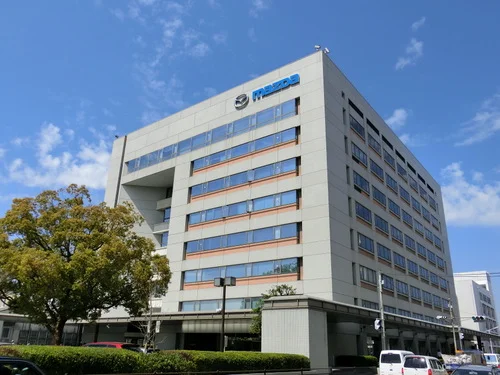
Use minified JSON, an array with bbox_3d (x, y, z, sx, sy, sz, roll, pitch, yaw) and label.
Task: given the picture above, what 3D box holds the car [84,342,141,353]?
[{"bbox_3d":[-8.484,10.186,25.085,4.500,1.670,1.820,-14,-26,35],"label":"car"}]

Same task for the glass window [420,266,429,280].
[{"bbox_3d":[28.789,14.200,68.916,0.150,1.690,4.980,-14,-26,35],"label":"glass window"}]

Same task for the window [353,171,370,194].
[{"bbox_3d":[13.704,-0.490,51.282,0.180,1.682,4.676,-14,-26,35],"label":"window"}]

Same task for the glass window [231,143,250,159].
[{"bbox_3d":[-1.239,-4.488,52.546,2.774,1.409,0.200,-14,-26,35],"label":"glass window"}]

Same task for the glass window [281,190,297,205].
[{"bbox_3d":[4.253,1.222,45.695,1.901,1.451,0.200,-14,-26,35],"label":"glass window"}]

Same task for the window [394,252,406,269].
[{"bbox_3d":[20.575,10.078,57.252,0.180,1.683,4.676,-14,-26,35],"label":"window"}]

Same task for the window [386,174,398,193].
[{"bbox_3d":[19.921,-0.528,58.600,0.170,1.620,4.420,-14,-26,35],"label":"window"}]

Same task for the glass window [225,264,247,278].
[{"bbox_3d":[-1.520,9.042,44.938,2.780,1.360,0.170,-14,-26,35],"label":"glass window"}]

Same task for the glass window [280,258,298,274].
[{"bbox_3d":[4.049,8.270,43.832,1.999,1.529,0.180,-14,-26,35],"label":"glass window"}]

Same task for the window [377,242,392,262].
[{"bbox_3d":[16.273,7.950,50.546,0.170,1.620,4.420,-14,-26,35],"label":"window"}]

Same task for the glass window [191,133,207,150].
[{"bbox_3d":[-7.304,-6.585,60.474,2.860,1.990,0.150,-14,-26,35],"label":"glass window"}]

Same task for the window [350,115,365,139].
[{"bbox_3d":[14.674,-8.058,56.931,0.150,1.850,4.850,-14,-26,35],"label":"window"}]

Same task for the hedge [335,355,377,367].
[{"bbox_3d":[9.178,14.798,35.763,1.050,0.860,6.653,-14,-26,35],"label":"hedge"}]

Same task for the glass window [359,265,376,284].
[{"bbox_3d":[13.438,9.983,47.266,0.200,1.648,4.704,-14,-26,35],"label":"glass window"}]

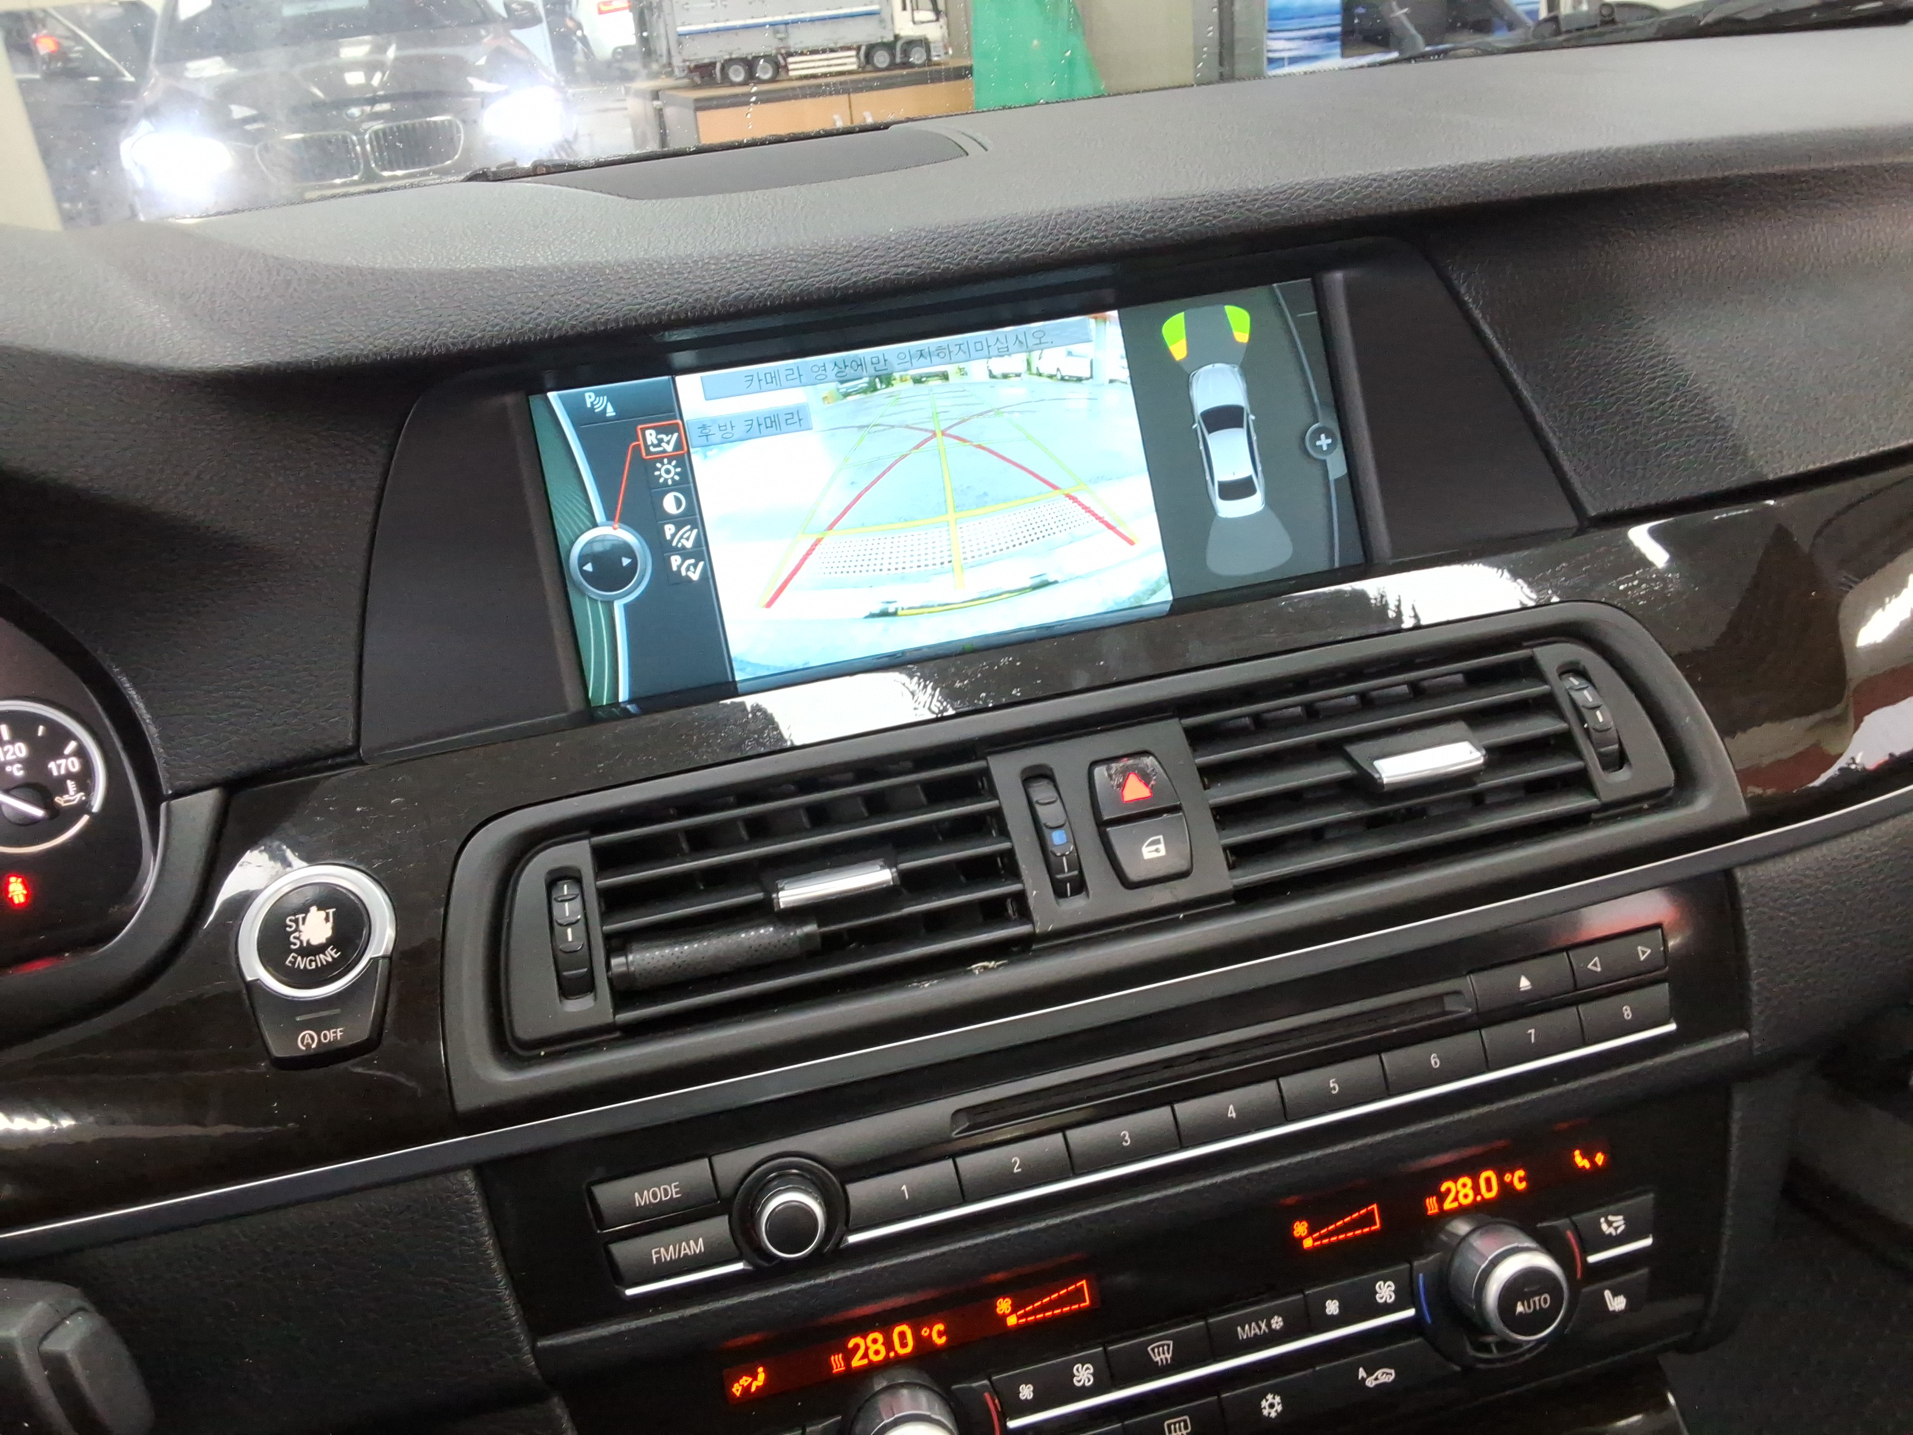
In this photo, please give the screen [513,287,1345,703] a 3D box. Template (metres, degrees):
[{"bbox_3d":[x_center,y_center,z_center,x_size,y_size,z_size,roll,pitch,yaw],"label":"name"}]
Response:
[{"bbox_3d":[0.002,-0.071,0.479,0.244,0.092,0.020,-11,1,-10],"label":"screen"}]

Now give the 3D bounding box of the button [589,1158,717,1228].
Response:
[{"bbox_3d":[-0.069,0.108,0.355,0.027,0.010,0.009,-11,1,-10],"label":"button"}]

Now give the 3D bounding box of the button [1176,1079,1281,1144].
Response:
[{"bbox_3d":[0.066,0.096,0.379,0.027,0.010,0.009,-11,1,-10],"label":"button"}]

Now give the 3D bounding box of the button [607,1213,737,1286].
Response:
[{"bbox_3d":[-0.065,0.121,0.356,0.028,0.010,0.009,-11,1,-10],"label":"button"}]

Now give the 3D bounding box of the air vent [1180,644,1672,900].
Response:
[{"bbox_3d":[0.118,0.017,0.406,0.120,0.030,0.048,-11,68,-10],"label":"air vent"}]

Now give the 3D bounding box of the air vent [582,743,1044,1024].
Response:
[{"bbox_3d":[-0.036,0.046,0.378,0.099,0.030,0.047,-11,68,-10],"label":"air vent"}]

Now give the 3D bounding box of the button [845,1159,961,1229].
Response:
[{"bbox_3d":[-0.014,0.111,0.365,0.027,0.010,0.009,-11,1,-10],"label":"button"}]

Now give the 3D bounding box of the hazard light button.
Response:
[{"bbox_3d":[0.043,0.019,0.386,0.020,0.009,0.015,-11,68,-10],"label":"hazard light button"}]

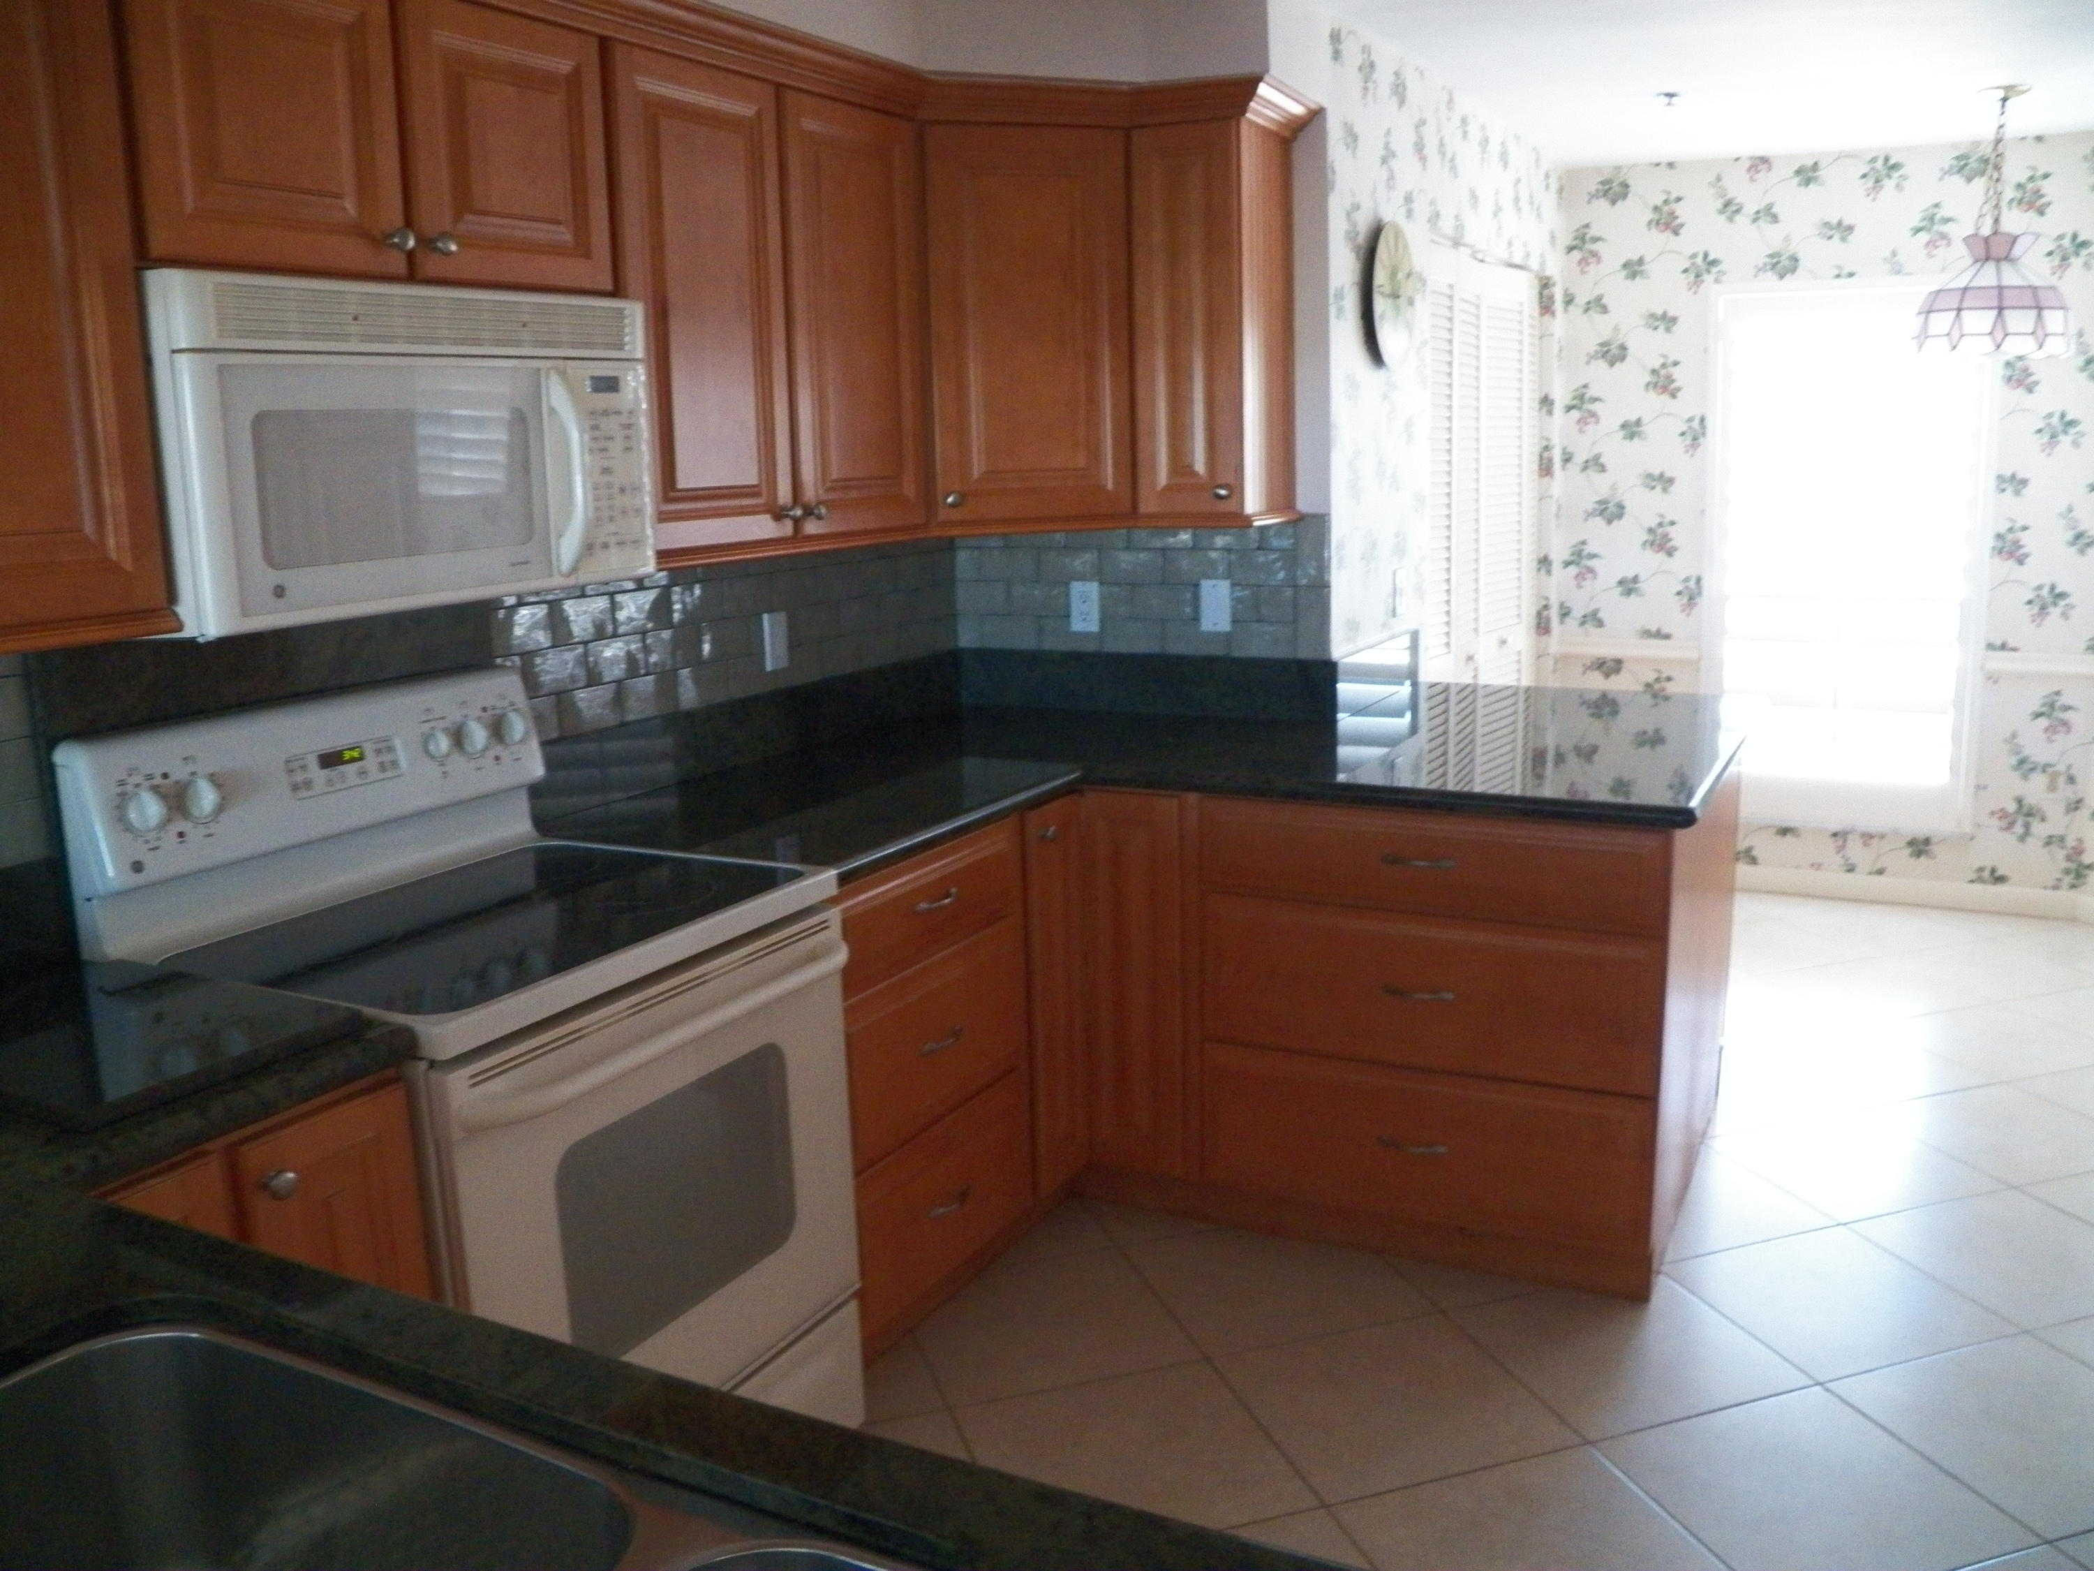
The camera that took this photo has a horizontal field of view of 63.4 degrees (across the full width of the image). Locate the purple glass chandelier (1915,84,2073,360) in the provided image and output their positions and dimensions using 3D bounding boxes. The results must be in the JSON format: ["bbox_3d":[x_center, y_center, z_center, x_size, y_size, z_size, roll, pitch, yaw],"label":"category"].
[{"bbox_3d":[2.417,-1.426,4.305,0.396,0.649,0.396,4,13,27],"label":"purple glass chandelier"}]

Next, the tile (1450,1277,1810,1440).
[{"bbox_3d":[0.969,0.956,2.871,0.438,0.014,0.438,-6,12,-17],"label":"tile"}]

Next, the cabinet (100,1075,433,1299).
[{"bbox_3d":[-1.049,0.769,1.904,0.620,0.875,0.450,4,13,27],"label":"cabinet"}]

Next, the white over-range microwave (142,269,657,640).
[{"bbox_3d":[-0.919,-0.447,2.275,0.395,0.408,0.766,4,13,27],"label":"white over-range microwave"}]

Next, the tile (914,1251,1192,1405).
[{"bbox_3d":[0.001,0.959,3.023,0.438,0.014,0.438,-6,12,-17],"label":"tile"}]

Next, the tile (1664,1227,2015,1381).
[{"bbox_3d":[1.386,0.915,3.000,0.438,0.014,0.438,-6,12,-17],"label":"tile"}]

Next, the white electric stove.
[{"bbox_3d":[-0.744,0.492,2.390,0.675,1.205,0.765,4,13,27],"label":"white electric stove"}]

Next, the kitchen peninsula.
[{"bbox_3d":[0.383,0.330,3.408,1.767,1.040,2.098,4,13,27],"label":"kitchen peninsula"}]

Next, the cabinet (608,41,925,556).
[{"bbox_3d":[-0.579,-0.802,2.960,0.330,0.758,0.845,4,13,27],"label":"cabinet"}]

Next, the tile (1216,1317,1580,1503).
[{"bbox_3d":[0.552,0.996,2.742,0.438,0.014,0.438,-6,12,-17],"label":"tile"}]

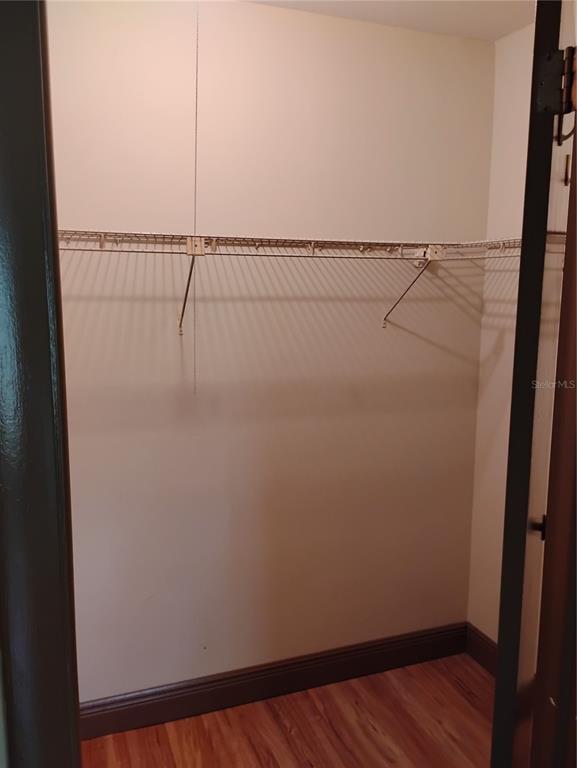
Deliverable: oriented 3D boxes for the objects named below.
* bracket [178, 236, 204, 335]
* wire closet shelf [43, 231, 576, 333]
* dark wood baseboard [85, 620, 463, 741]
[{"bbox_3d":[-0.306,-0.286,1.869,0.049,0.284,0.306,-3,8,-20],"label":"bracket"},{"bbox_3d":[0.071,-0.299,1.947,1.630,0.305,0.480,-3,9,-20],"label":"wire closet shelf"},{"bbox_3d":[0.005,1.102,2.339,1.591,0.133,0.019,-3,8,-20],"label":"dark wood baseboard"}]

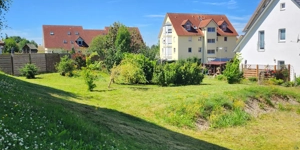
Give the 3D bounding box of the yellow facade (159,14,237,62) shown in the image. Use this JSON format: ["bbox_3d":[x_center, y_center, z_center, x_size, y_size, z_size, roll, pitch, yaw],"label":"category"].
[{"bbox_3d":[13.613,-9.826,77.386,19.200,14.000,11.000,-4,6,-25],"label":"yellow facade"}]

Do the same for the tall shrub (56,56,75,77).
[{"bbox_3d":[-7.009,-0.734,23.000,1.500,1.770,1.450,-2,5,0],"label":"tall shrub"}]

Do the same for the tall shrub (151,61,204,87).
[{"bbox_3d":[2.241,-0.157,21.800,3.800,1.730,2.400,-2,5,0],"label":"tall shrub"}]

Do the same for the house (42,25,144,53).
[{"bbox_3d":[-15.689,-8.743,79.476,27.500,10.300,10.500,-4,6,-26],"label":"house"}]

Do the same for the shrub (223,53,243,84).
[{"bbox_3d":[7.021,-0.553,23.600,1.650,2.470,1.650,-2,5,0],"label":"shrub"}]

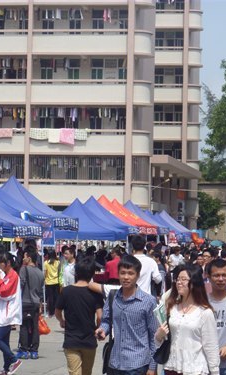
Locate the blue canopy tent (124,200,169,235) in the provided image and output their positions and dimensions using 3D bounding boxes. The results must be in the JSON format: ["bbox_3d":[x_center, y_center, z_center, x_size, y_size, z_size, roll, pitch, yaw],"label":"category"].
[{"bbox_3d":[0.637,2.312,66.961,3.000,3.350,3.000,1,-2,9],"label":"blue canopy tent"}]

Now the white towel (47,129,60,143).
[{"bbox_3d":[-3.993,-3.488,107.000,0.850,0.960,0.220,1,-2,9],"label":"white towel"}]

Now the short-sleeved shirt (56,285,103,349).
[{"bbox_3d":[-0.347,1.366,16.700,0.500,0.680,0.290,1,-2,6],"label":"short-sleeved shirt"}]

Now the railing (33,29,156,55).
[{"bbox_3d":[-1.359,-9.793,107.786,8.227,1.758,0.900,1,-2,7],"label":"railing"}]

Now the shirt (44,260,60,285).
[{"bbox_3d":[-1.441,2.019,37.600,0.390,0.600,0.270,1,-2,0],"label":"shirt"}]

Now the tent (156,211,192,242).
[{"bbox_3d":[2.611,2.895,81.942,3.000,3.438,3.000,1,-2,9],"label":"tent"}]

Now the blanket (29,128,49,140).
[{"bbox_3d":[-4.978,-3.602,107.683,1.340,0.793,0.200,1,-2,7],"label":"blanket"}]

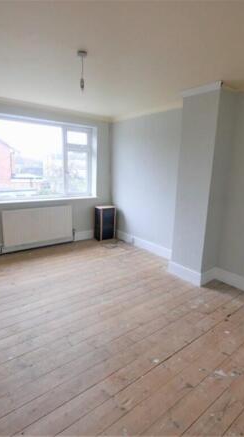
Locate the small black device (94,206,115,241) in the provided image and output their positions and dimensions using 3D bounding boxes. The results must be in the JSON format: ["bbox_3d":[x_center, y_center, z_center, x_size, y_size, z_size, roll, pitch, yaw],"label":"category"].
[{"bbox_3d":[-0.353,0.101,4.834,0.332,0.640,0.224,-7,15,-37],"label":"small black device"}]

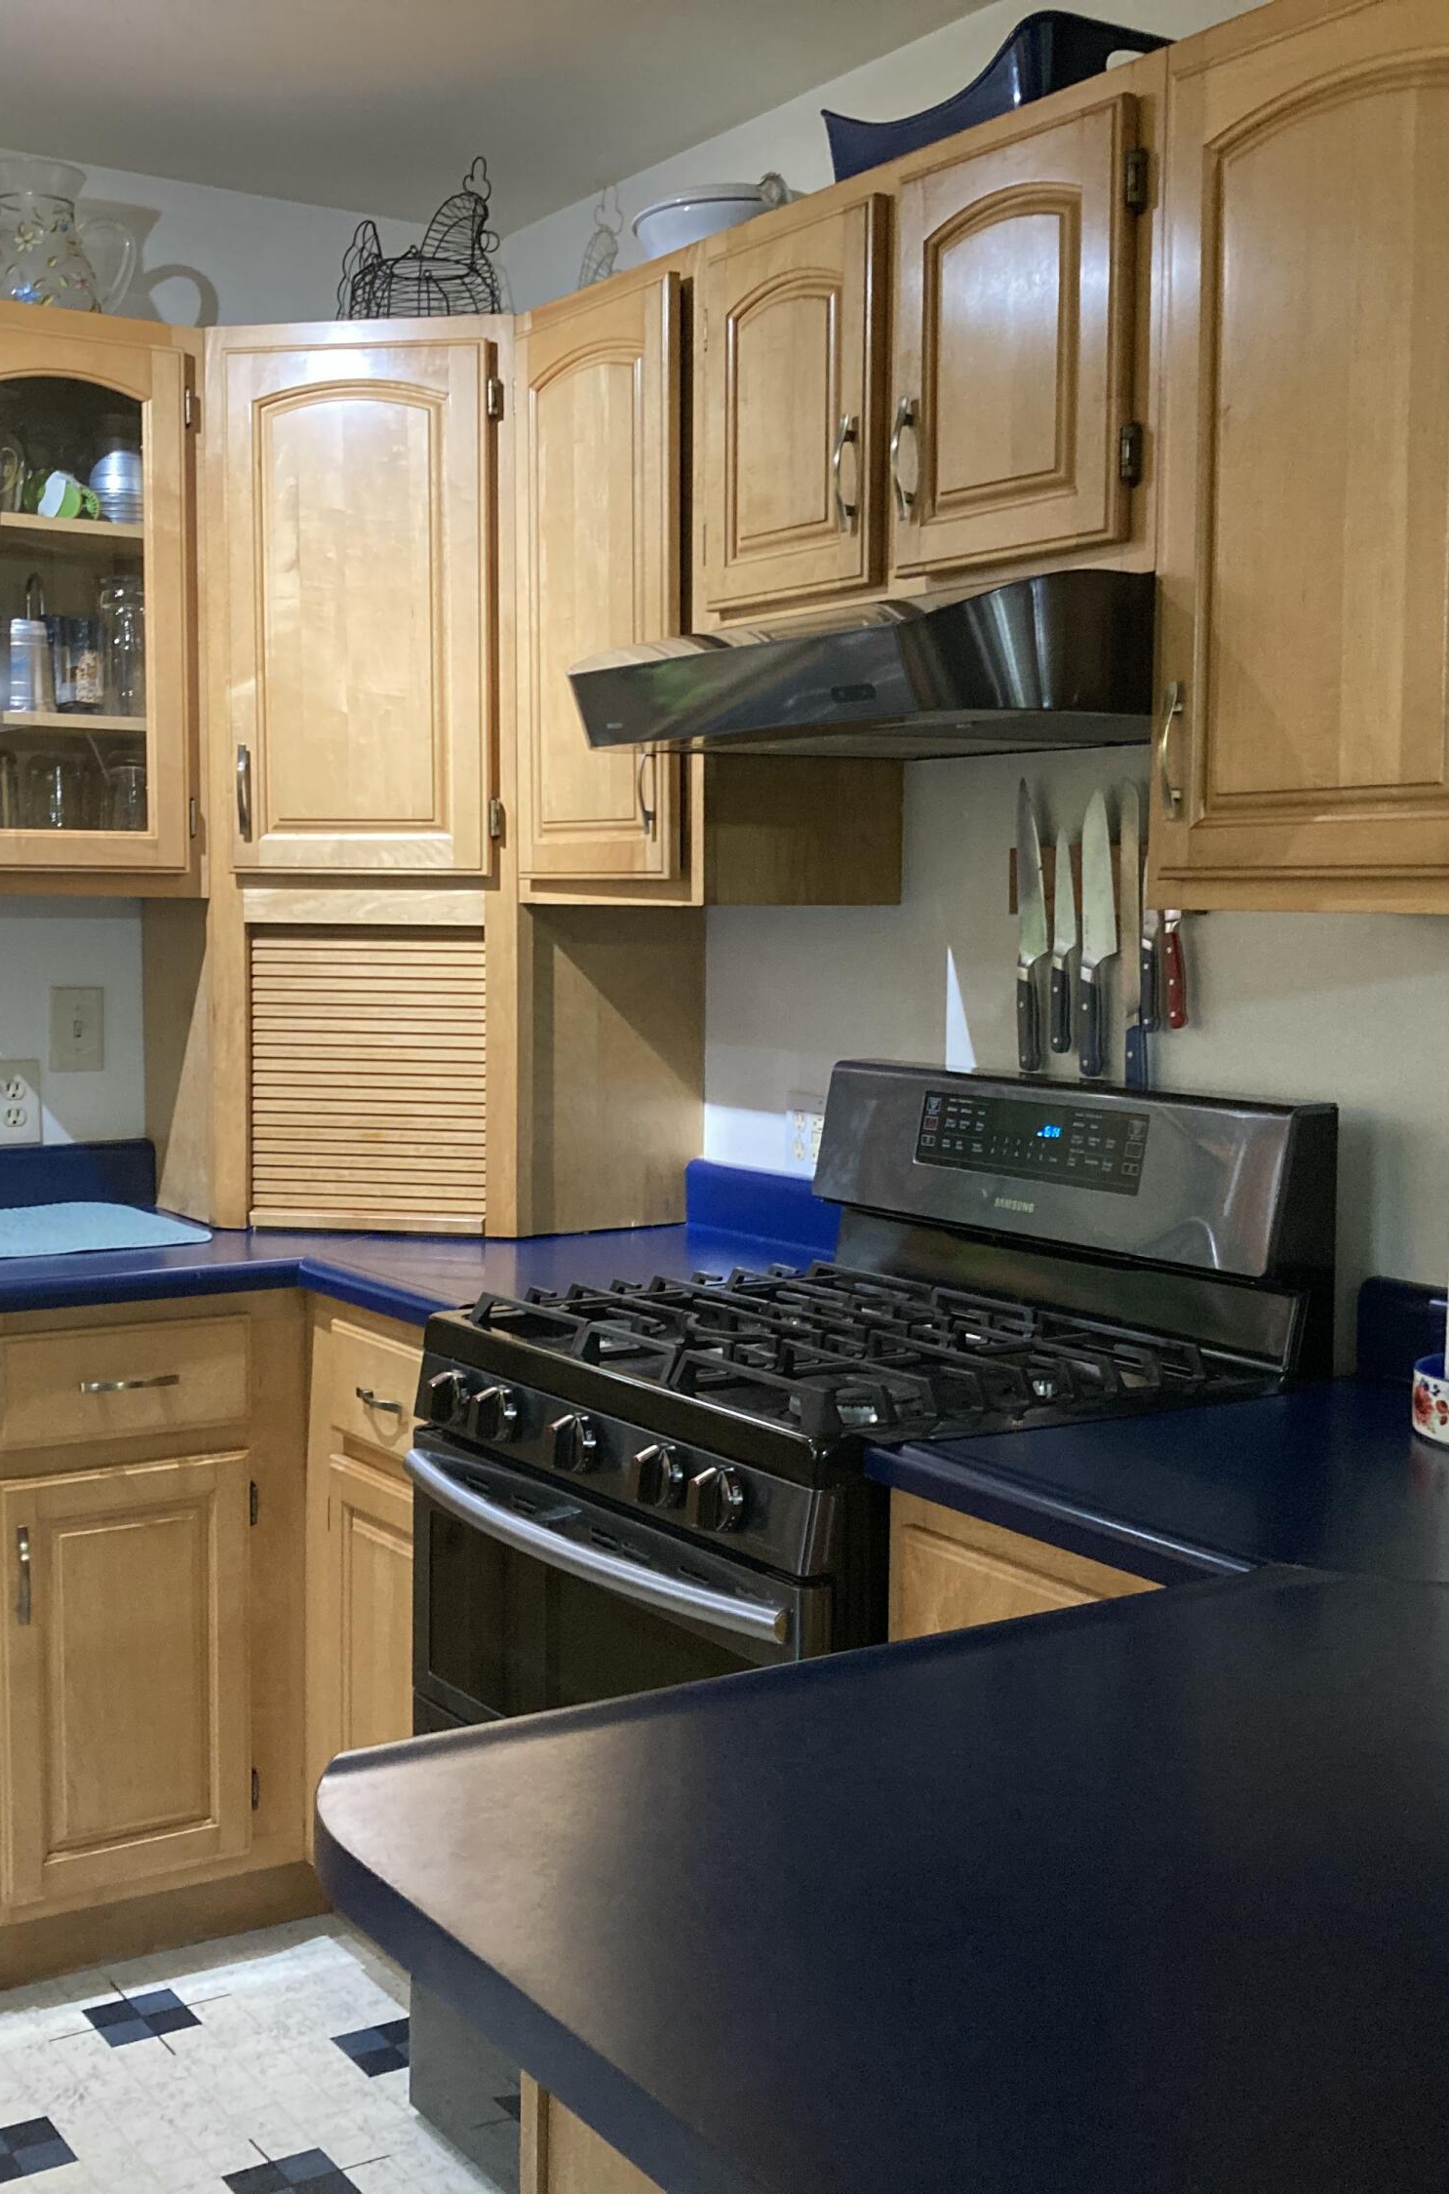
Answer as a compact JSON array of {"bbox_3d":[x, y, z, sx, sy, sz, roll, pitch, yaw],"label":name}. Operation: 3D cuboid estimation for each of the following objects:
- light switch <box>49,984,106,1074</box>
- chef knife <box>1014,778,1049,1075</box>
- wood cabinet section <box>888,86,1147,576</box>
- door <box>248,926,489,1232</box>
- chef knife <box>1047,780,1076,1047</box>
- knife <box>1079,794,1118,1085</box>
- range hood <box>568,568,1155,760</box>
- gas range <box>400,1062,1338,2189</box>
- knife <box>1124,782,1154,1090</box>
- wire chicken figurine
[{"bbox_3d":[-0.957,-0.100,3.504,0.075,0.121,0.014,-3,6,-33],"label":"light switch"},{"bbox_3d":[0.359,-0.198,2.729,0.023,0.336,0.050,-3,6,-33],"label":"chef knife"},{"bbox_3d":[0.402,-0.734,2.391,0.314,0.396,0.334,-3,6,-33],"label":"wood cabinet section"},{"bbox_3d":[-0.498,-0.025,3.286,0.342,0.423,0.022,1,5,12],"label":"door"},{"bbox_3d":[0.390,-0.182,2.684,0.023,0.274,0.042,-3,6,-33],"label":"chef knife"},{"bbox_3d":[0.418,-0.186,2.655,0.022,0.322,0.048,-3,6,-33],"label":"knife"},{"bbox_3d":[0.214,-0.448,2.489,0.532,0.138,0.760,-3,6,-33],"label":"range hood"},{"bbox_3d":[0.108,0.586,2.485,0.695,1.185,0.757,-3,6,-33],"label":"gas range"},{"bbox_3d":[0.451,-0.157,2.594,0.023,0.381,0.043,-3,6,-33],"label":"knife"},{"bbox_3d":[-0.428,-1.179,3.321,0.207,0.245,0.143,2,5,18],"label":"wire chicken figurine"}]

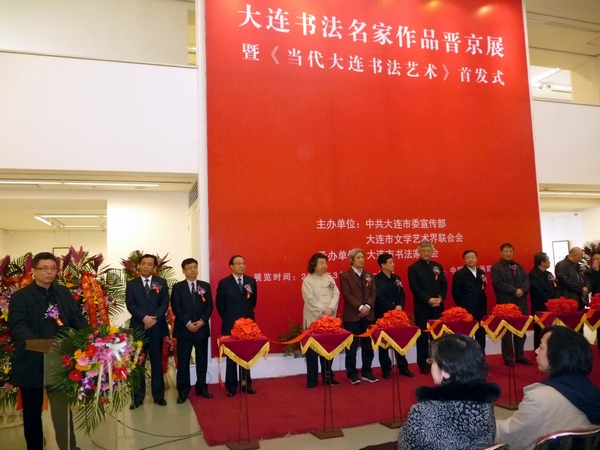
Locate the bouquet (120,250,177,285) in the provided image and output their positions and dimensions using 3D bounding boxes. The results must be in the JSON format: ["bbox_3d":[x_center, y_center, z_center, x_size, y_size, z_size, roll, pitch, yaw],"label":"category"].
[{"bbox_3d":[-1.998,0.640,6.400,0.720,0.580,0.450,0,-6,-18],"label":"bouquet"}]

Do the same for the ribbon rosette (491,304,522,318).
[{"bbox_3d":[2.184,0.911,5.138,0.290,0.147,0.280,0,-6,-18],"label":"ribbon rosette"}]

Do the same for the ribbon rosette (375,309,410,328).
[{"bbox_3d":[0.894,0.902,4.678,0.320,0.168,0.300,-2,-5,0],"label":"ribbon rosette"}]

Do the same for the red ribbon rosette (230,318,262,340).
[{"bbox_3d":[-0.468,0.907,4.247,0.265,0.172,0.260,0,-6,-18],"label":"red ribbon rosette"}]

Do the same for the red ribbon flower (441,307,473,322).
[{"bbox_3d":[1.596,0.913,4.941,0.308,0.147,0.290,0,-6,-18],"label":"red ribbon flower"}]

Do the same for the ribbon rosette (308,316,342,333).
[{"bbox_3d":[0.242,0.915,4.481,0.288,0.150,0.270,0,-6,-18],"label":"ribbon rosette"}]

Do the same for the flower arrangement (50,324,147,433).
[{"bbox_3d":[-1.496,1.130,3.620,0.620,0.750,0.380,2,-7,-38],"label":"flower arrangement"}]

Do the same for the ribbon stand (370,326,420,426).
[{"bbox_3d":[0.910,1.438,4.616,0.390,0.920,0.390,0,-6,-18],"label":"ribbon stand"}]

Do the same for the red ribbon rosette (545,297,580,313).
[{"bbox_3d":[2.882,0.889,5.351,0.333,0.182,0.310,0,-6,-18],"label":"red ribbon rosette"}]

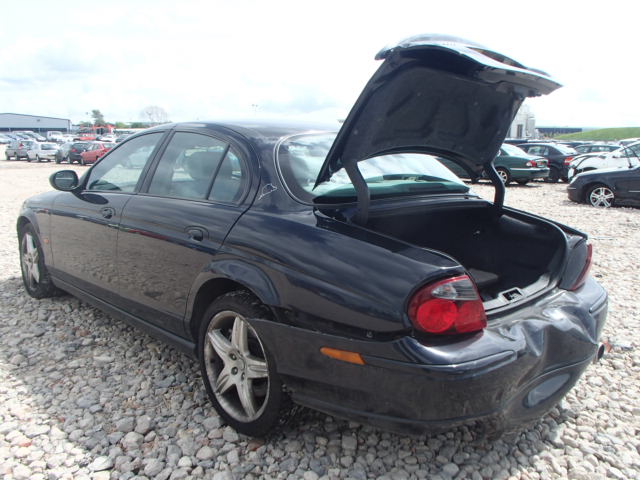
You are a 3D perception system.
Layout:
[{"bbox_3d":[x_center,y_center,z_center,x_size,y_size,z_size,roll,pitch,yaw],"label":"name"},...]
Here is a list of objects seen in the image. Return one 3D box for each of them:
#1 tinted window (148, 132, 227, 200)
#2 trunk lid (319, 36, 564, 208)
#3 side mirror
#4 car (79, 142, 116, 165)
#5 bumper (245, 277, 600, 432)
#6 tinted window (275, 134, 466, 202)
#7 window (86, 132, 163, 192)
[{"bbox_3d":[-0.687,-0.390,2.687,0.620,0.360,0.060,10,-11,45],"label":"tinted window"},{"bbox_3d":[0.595,-0.493,2.322,1.250,0.710,0.260,-9,47,-44],"label":"trunk lid"},{"bbox_3d":[-1.625,-0.379,3.289,0.190,0.140,0.115,-10,14,-44],"label":"side mirror"},{"bbox_3d":[-13.673,-5.450,33.000,1.680,1.400,4.150,-9,14,-42],"label":"car"},{"bbox_3d":[0.682,0.406,2.393,1.800,0.520,0.860,-9,14,-43],"label":"bumper"},{"bbox_3d":[0.256,-0.419,2.699,1.260,0.140,0.560,-9,46,-43],"label":"tinted window"},{"bbox_3d":[-1.238,-0.478,3.201,0.790,0.400,0.060,10,-10,45],"label":"window"}]

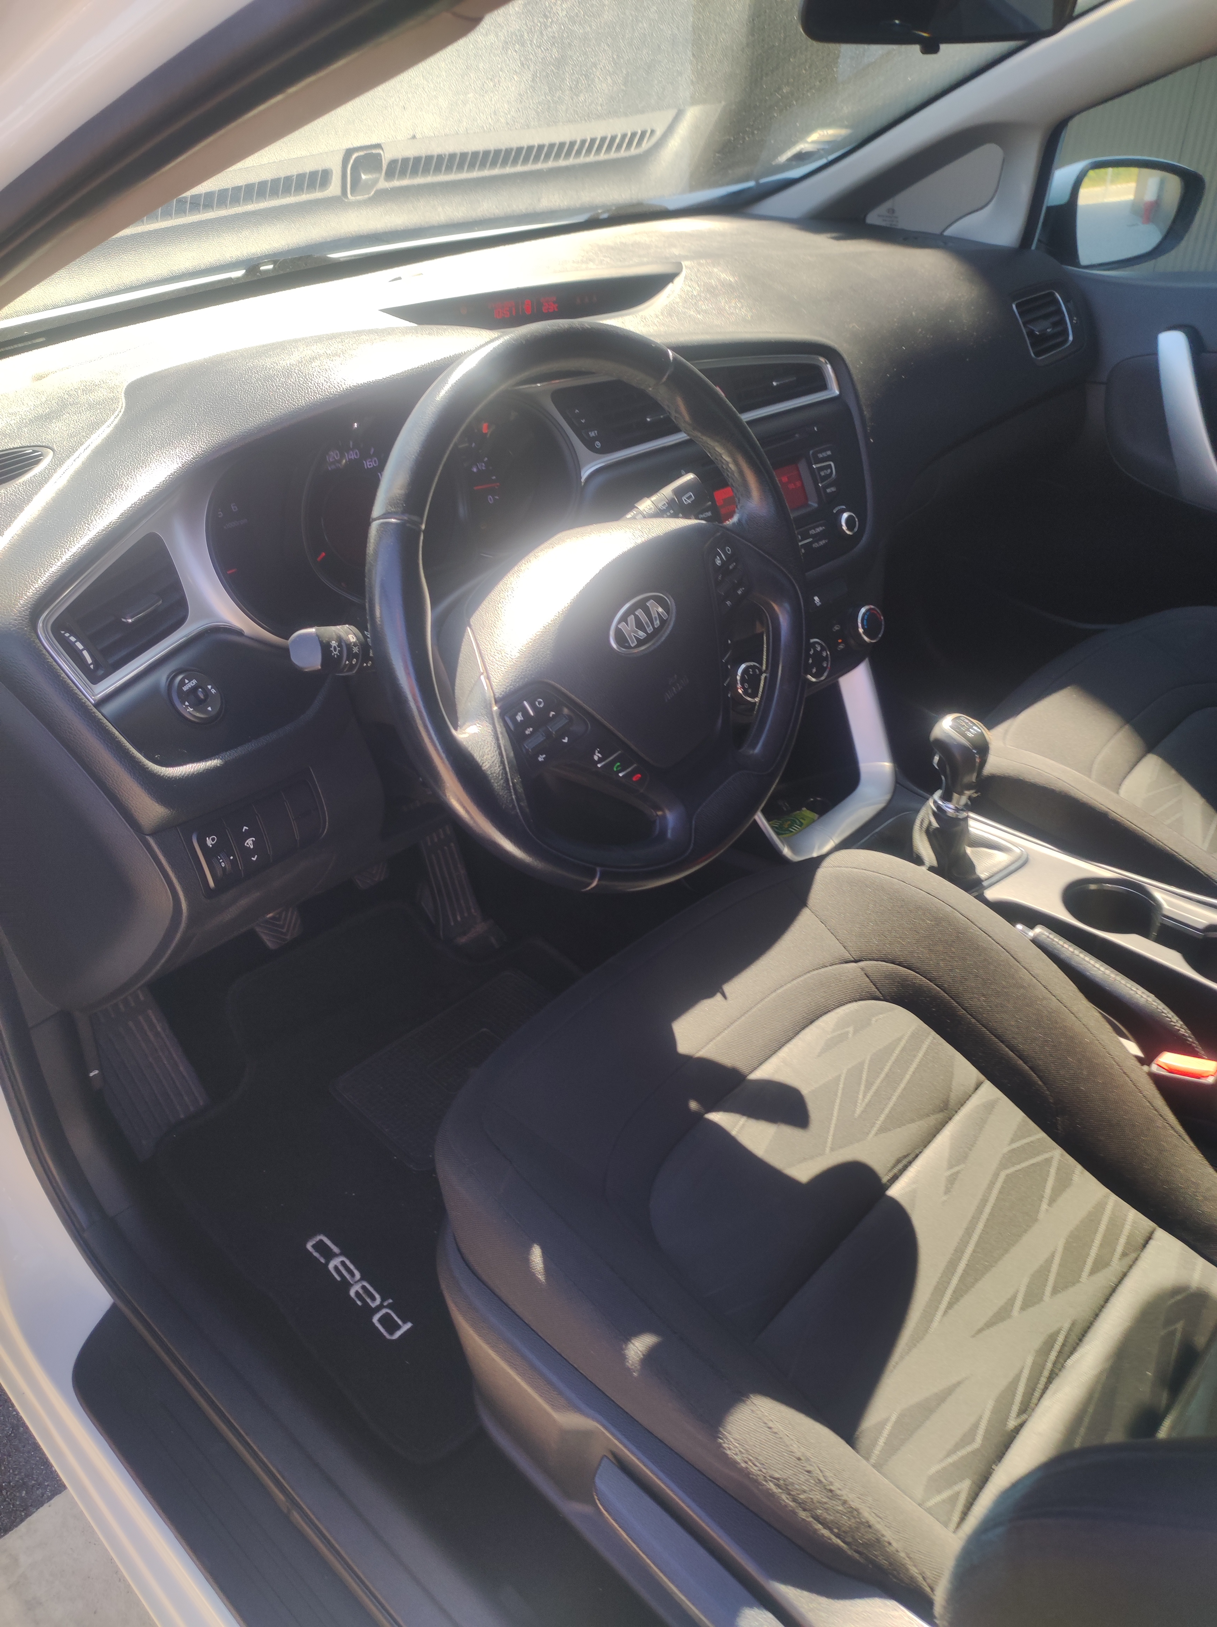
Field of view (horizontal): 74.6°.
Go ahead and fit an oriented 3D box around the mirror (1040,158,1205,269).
[{"bbox_3d":[0.787,-0.918,1.223,0.220,0.142,0.130,-20,36,-20],"label":"mirror"}]

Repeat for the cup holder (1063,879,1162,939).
[{"bbox_3d":[0.505,0.117,0.817,0.088,0.060,0.084,26,45,32],"label":"cup holder"}]

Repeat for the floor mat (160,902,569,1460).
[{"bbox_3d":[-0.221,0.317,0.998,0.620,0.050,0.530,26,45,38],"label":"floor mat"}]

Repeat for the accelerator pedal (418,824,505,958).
[{"bbox_3d":[-0.223,0.119,1.200,0.055,0.185,0.072,3,26,46],"label":"accelerator pedal"}]

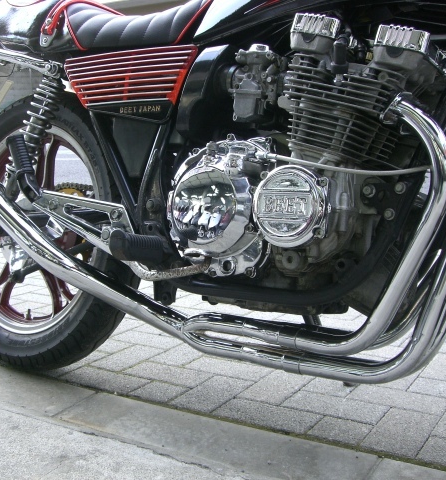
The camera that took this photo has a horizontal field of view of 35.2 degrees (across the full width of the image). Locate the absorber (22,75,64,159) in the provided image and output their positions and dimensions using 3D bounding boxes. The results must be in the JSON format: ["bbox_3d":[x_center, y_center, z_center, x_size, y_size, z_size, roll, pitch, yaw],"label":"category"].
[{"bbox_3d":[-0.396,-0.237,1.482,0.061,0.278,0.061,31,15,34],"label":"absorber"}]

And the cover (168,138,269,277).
[{"bbox_3d":[-0.041,-0.059,1.164,0.199,0.228,0.076,6,0,37],"label":"cover"}]

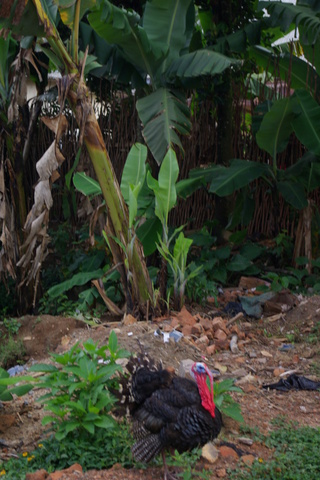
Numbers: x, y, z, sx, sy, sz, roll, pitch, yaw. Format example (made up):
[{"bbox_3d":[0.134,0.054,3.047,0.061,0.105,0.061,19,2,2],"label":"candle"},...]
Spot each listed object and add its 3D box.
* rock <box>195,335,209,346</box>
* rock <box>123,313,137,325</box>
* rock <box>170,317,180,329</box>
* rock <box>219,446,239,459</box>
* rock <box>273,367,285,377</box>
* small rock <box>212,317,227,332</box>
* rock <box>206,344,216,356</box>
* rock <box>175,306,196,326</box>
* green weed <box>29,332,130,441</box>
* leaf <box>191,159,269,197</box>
[{"bbox_3d":[0.364,0.882,9.600,0.123,0.100,0.105,0,3,0],"label":"rock"},{"bbox_3d":[-0.312,0.804,11.200,0.139,0.113,0.127,0,2,0],"label":"rock"},{"bbox_3d":[0.142,0.758,10.050,0.100,0.105,0.090,0,3,0],"label":"rock"},{"bbox_3d":[0.404,1.247,6.400,0.118,0.078,0.100,0,3,0],"label":"rock"},{"bbox_3d":[0.943,1.046,8.700,0.098,0.078,0.085,0,3,0],"label":"rock"},{"bbox_3d":[0.542,0.769,9.950,0.128,0.135,0.120,0,3,0],"label":"small rock"},{"bbox_3d":[0.509,1.092,10.800,0.096,0.109,0.103,0,2,0],"label":"rock"},{"bbox_3d":[0.245,0.707,10.100,0.178,0.175,0.140,0,3,0],"label":"rock"},{"bbox_3d":[-0.538,0.978,7.300,0.661,0.707,0.600,0,2,0],"label":"green weed"},{"bbox_3d":[0.846,-0.760,13.300,0.920,0.462,0.450,0,2,0],"label":"leaf"}]

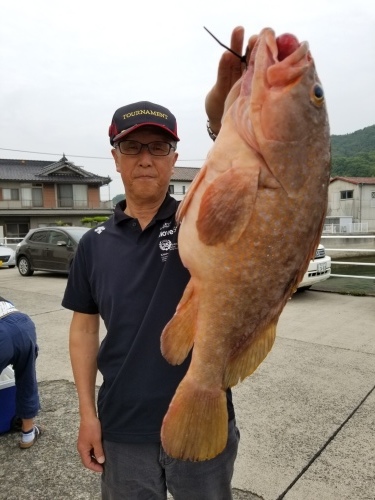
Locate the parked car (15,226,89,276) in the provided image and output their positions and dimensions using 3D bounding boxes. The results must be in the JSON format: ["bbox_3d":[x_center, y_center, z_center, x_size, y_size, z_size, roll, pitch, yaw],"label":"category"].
[{"bbox_3d":[-3.349,0.065,11.260,4.060,1.480,1.750,1,2,34],"label":"parked car"}]

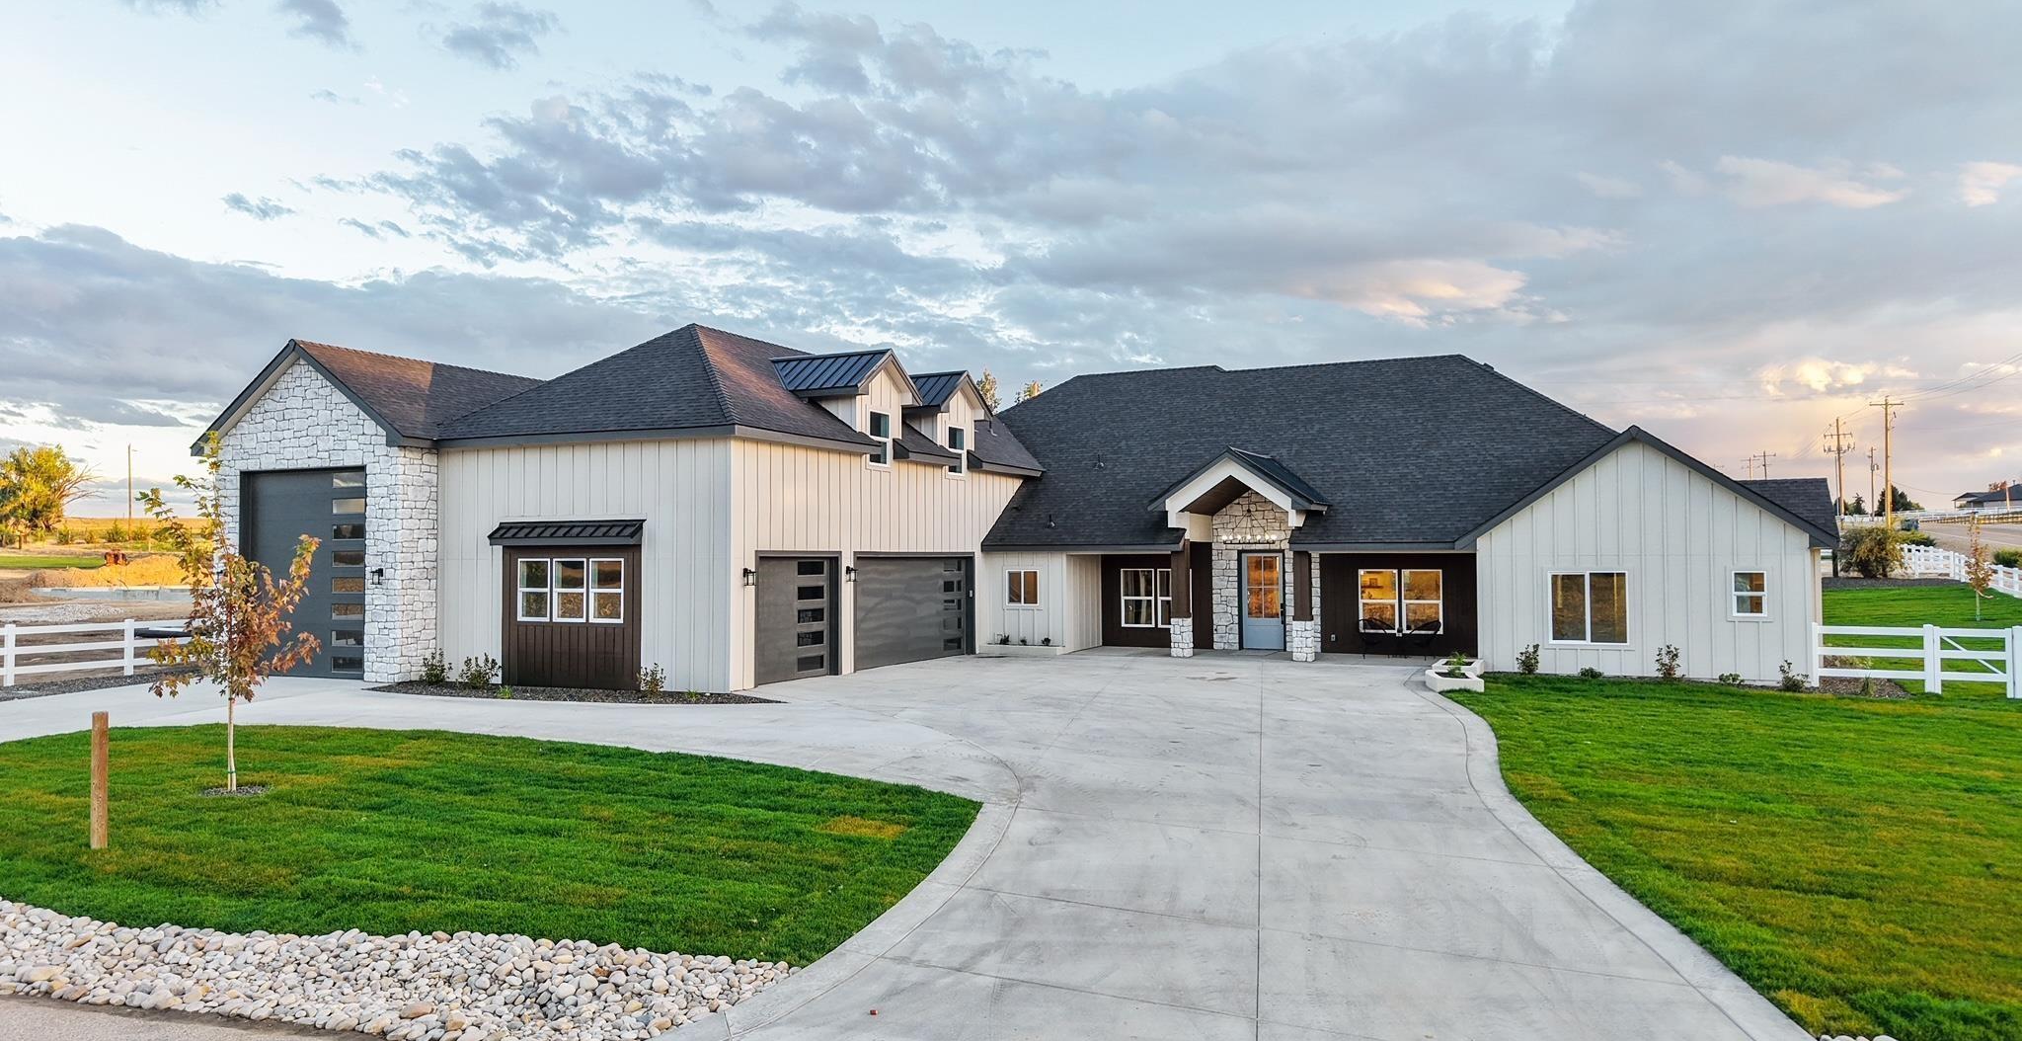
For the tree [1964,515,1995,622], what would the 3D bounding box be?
[{"bbox_3d":[34.561,1.704,50.054,1.000,3.805,1.000,-1,-2,35],"label":"tree"}]

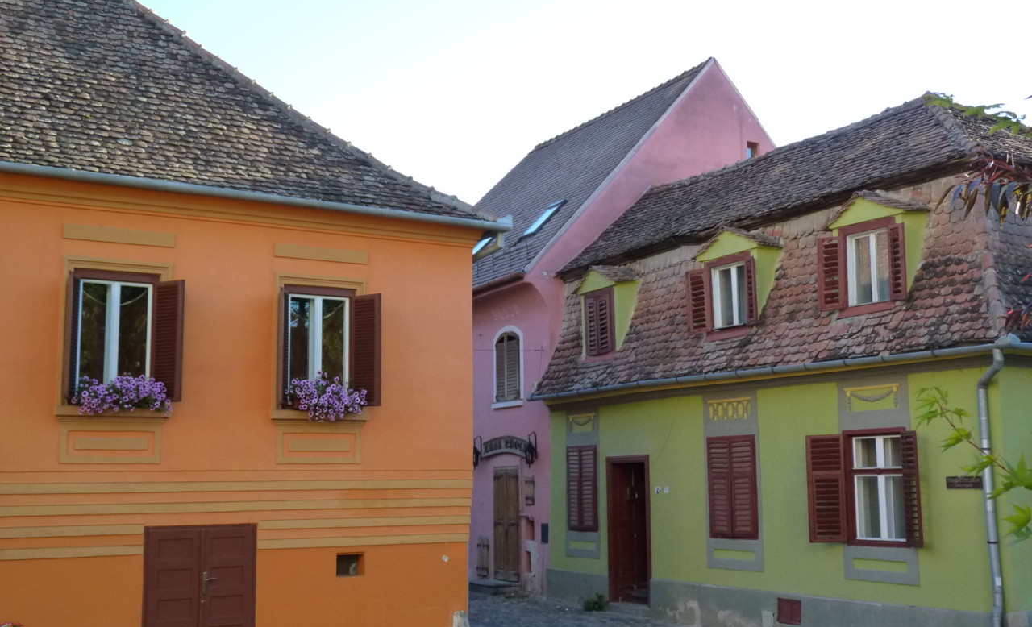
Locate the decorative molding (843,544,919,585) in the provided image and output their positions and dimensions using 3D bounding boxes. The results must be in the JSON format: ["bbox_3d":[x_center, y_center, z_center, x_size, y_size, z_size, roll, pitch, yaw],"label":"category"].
[{"bbox_3d":[4.460,3.076,14.593,0.050,0.428,1.169,4,-10,-31],"label":"decorative molding"}]

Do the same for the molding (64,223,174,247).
[{"bbox_3d":[-4.166,-0.818,12.574,1.128,0.151,0.050,4,-9,-30],"label":"molding"}]

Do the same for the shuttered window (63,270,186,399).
[{"bbox_3d":[-4.138,0.248,12.642,1.139,1.417,0.380,4,-9,-30],"label":"shuttered window"}]

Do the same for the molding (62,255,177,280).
[{"bbox_3d":[-4.158,-0.474,12.527,1.107,0.170,0.070,4,-9,-30],"label":"molding"}]

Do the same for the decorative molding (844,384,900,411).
[{"bbox_3d":[4.816,1.144,16.195,0.050,0.310,0.940,5,-10,-33],"label":"decorative molding"}]

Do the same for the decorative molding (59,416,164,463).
[{"bbox_3d":[-4.230,1.332,12.544,1.049,0.493,0.080,4,-9,-30],"label":"decorative molding"}]

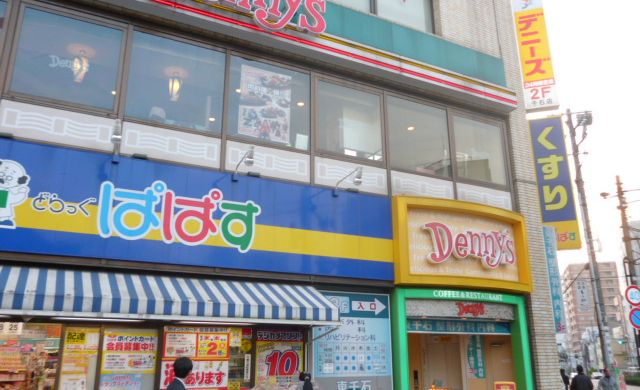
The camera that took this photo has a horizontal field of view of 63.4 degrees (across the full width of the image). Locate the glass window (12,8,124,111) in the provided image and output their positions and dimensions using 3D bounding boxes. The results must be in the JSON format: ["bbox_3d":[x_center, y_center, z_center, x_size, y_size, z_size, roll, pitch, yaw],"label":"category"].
[{"bbox_3d":[-4.345,-2.342,9.011,1.620,1.650,0.100,8,-19,-24],"label":"glass window"}]

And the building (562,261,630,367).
[{"bbox_3d":[103.316,44.688,194.773,16.000,34.500,18.000,-5,-18,16],"label":"building"}]

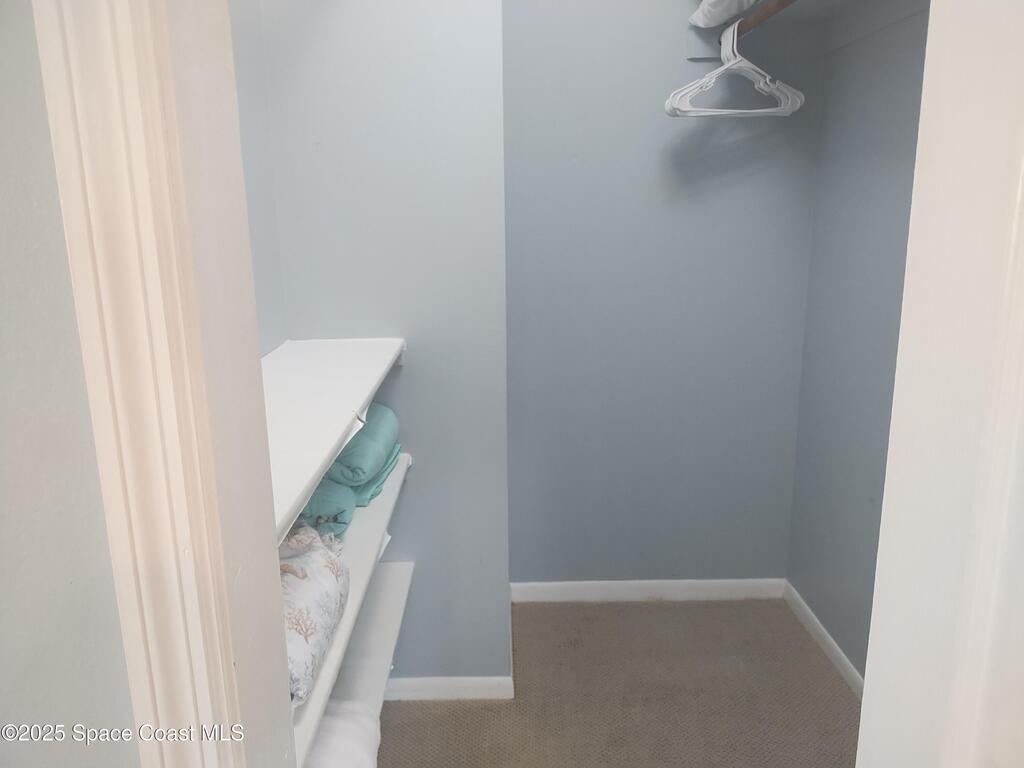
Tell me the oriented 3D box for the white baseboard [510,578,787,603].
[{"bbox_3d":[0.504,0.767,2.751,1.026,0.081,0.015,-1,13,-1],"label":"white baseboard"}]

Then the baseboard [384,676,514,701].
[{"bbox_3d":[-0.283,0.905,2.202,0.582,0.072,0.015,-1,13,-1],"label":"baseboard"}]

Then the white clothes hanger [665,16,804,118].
[{"bbox_3d":[0.685,-0.969,2.273,0.407,0.266,0.119,-1,13,-1],"label":"white clothes hanger"}]

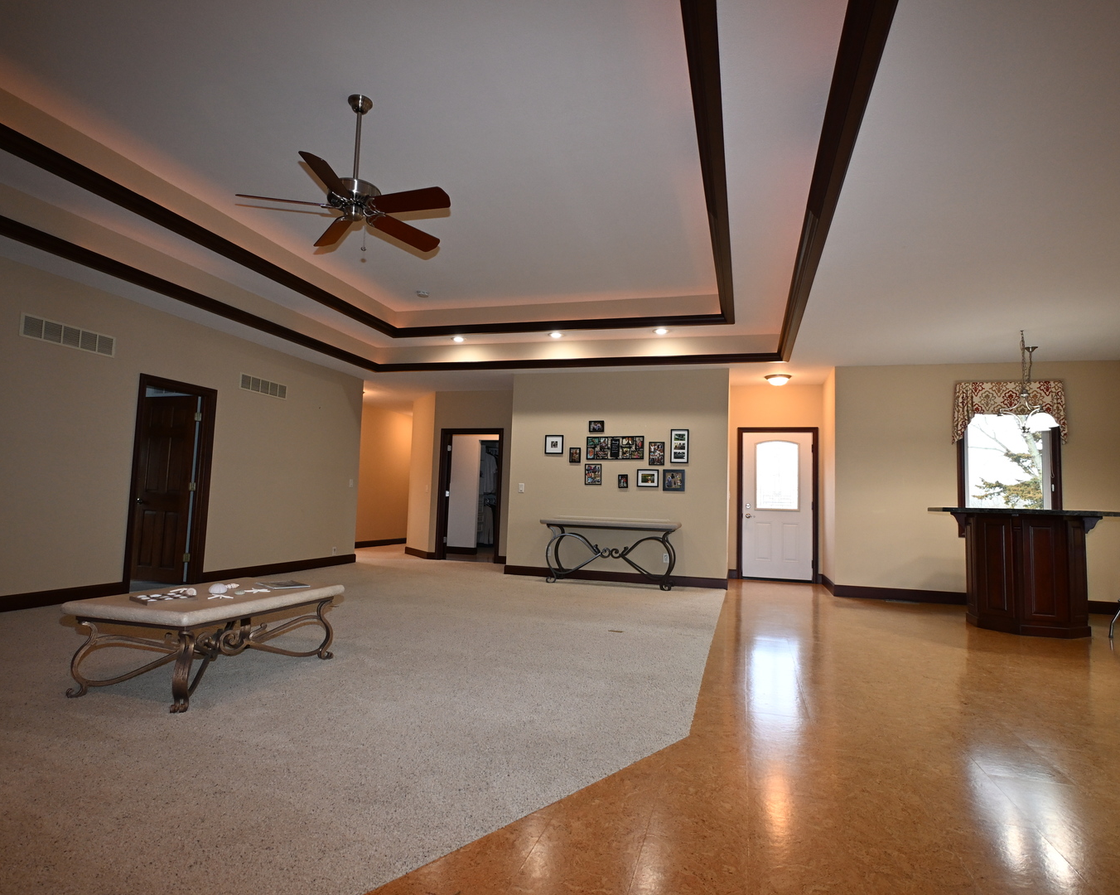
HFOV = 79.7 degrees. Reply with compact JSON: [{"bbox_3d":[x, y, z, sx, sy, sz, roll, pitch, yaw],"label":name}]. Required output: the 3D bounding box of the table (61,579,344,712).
[{"bbox_3d":[-1.845,1.005,3.642,0.700,0.437,1.250,1,-5,15],"label":"table"}]

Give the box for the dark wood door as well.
[{"bbox_3d":[-4.378,0.438,7.396,0.813,2.030,0.046,1,-5,16],"label":"dark wood door"}]

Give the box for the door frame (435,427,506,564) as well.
[{"bbox_3d":[-1.425,0.766,10.781,1.089,2.108,0.144,1,-5,16],"label":"door frame"}]

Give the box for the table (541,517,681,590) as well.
[{"bbox_3d":[0.616,1.298,8.342,1.643,0.799,0.534,1,-5,16],"label":"table"}]

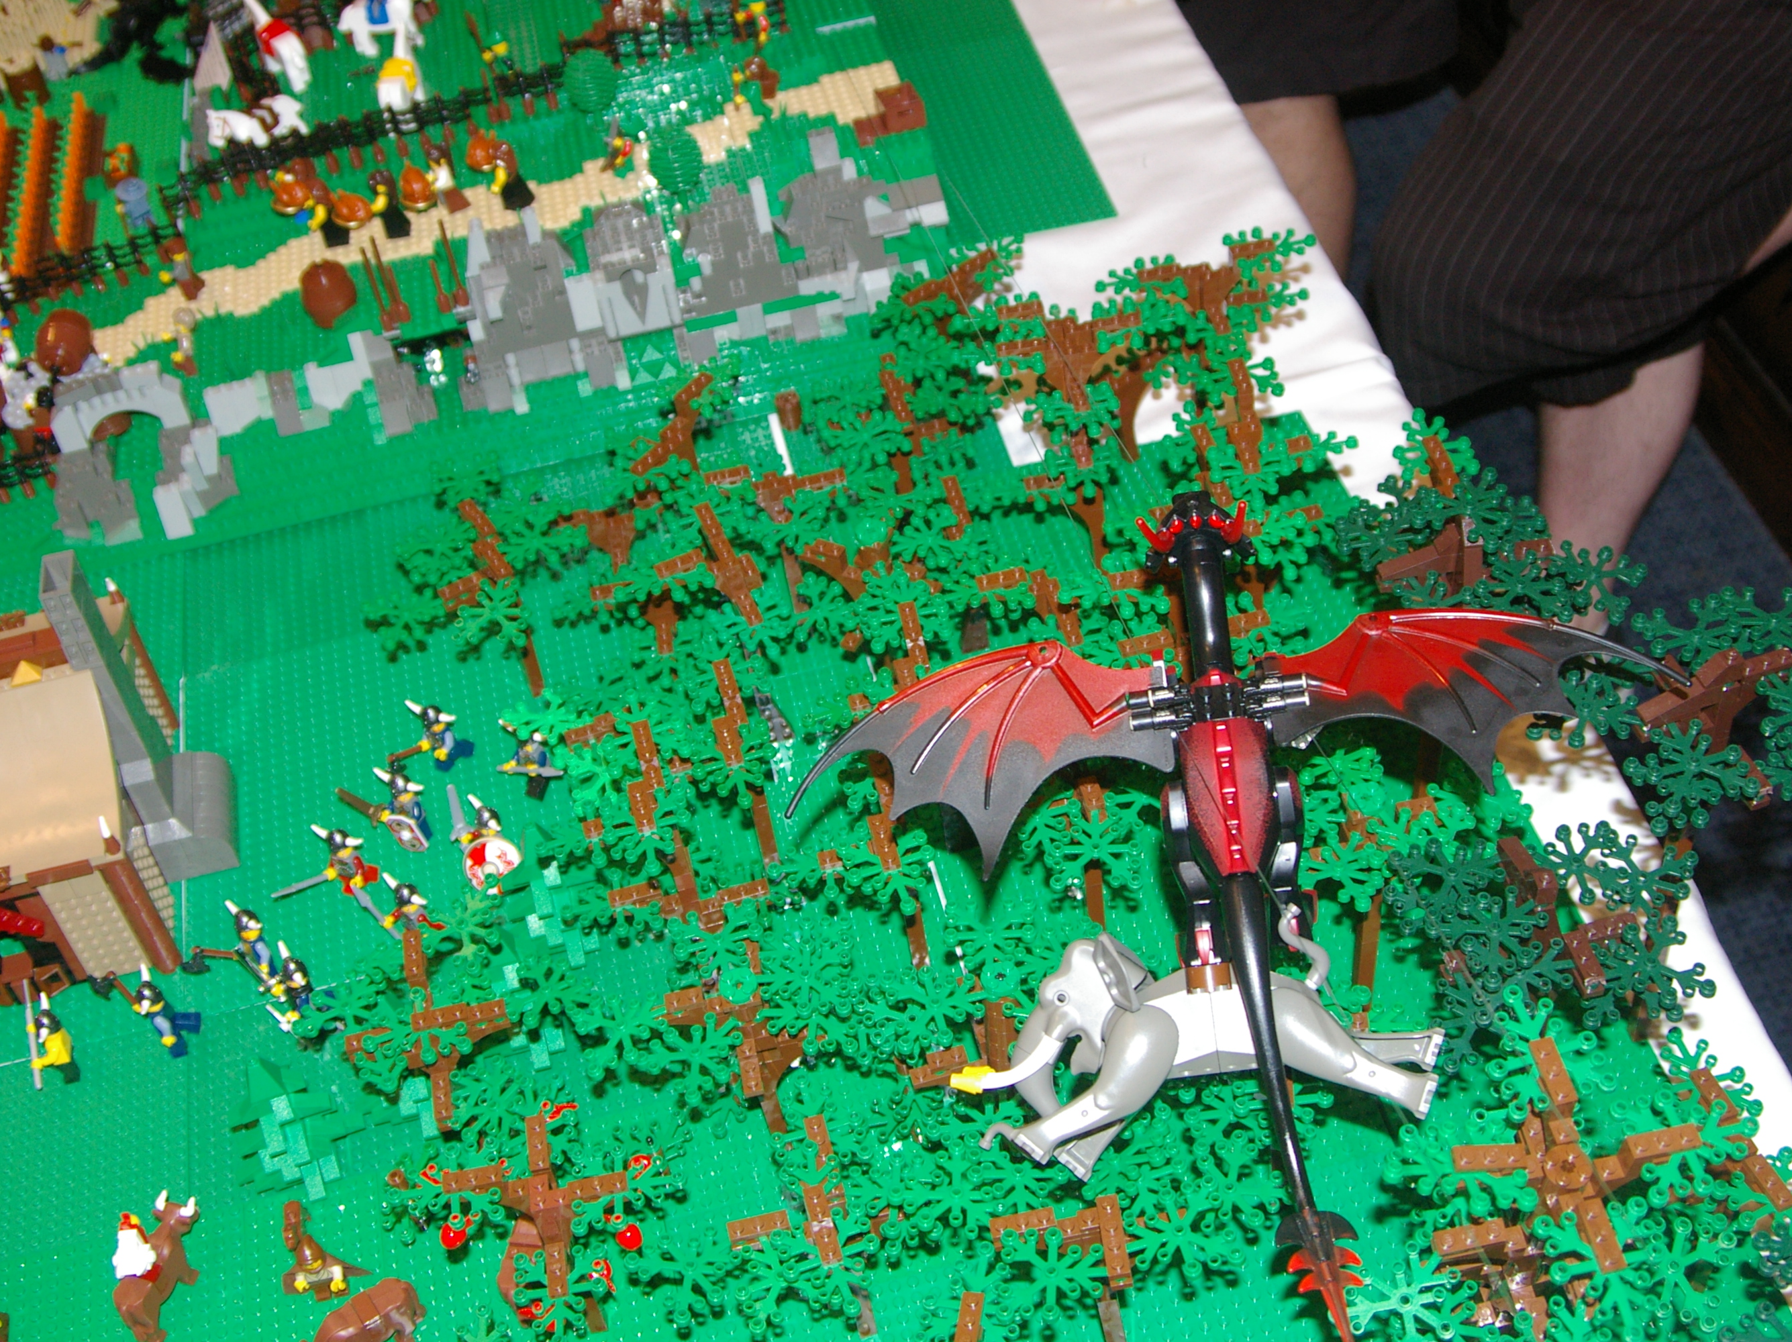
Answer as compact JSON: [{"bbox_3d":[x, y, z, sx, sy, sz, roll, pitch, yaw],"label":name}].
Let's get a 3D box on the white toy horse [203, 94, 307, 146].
[{"bbox_3d":[-0.467,-0.399,1.735,0.065,0.046,0.018,-13,46,-4],"label":"white toy horse"}]

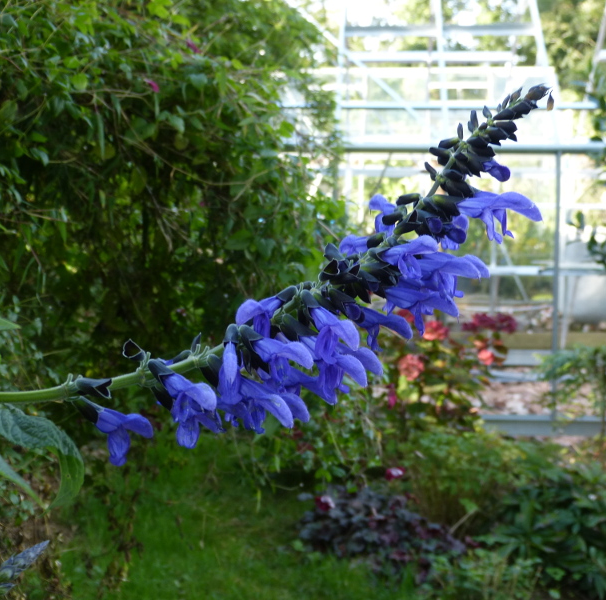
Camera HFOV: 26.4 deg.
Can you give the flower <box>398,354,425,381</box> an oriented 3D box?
[{"bbox_3d":[0.478,0.297,5.700,0.123,0.115,0.105,0,4,0],"label":"flower"}]

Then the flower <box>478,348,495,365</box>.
[{"bbox_3d":[0.822,0.253,5.800,0.081,0.072,0.069,0,4,0],"label":"flower"}]

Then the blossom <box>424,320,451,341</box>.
[{"bbox_3d":[0.598,0.137,5.800,0.120,0.090,0.102,0,4,0],"label":"blossom"}]

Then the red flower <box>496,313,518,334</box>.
[{"bbox_3d":[0.928,0.107,5.900,0.100,0.100,0.085,0,4,0],"label":"red flower"}]

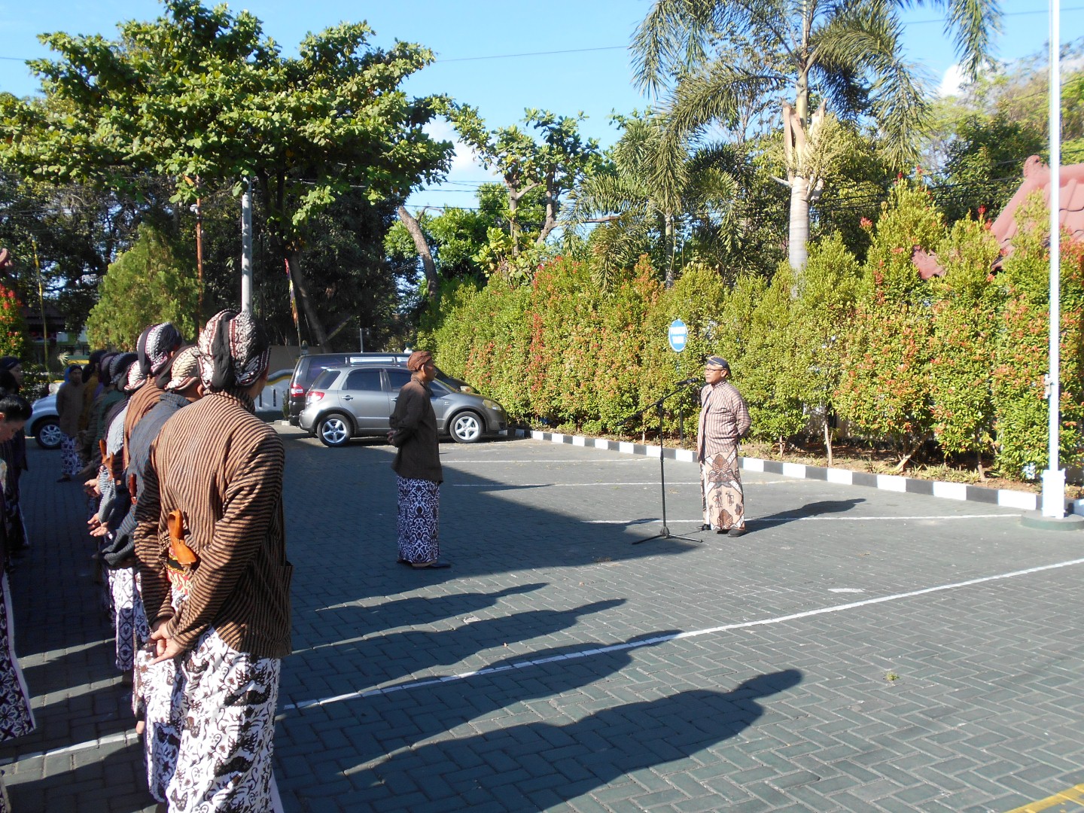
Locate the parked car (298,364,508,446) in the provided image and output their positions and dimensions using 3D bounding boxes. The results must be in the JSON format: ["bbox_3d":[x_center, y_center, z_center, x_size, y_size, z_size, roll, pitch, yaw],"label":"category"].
[{"bbox_3d":[-2.900,-0.072,18.950,4.140,1.605,1.755,-1,2,-17],"label":"parked car"}]

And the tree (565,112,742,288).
[{"bbox_3d":[2.550,-2.900,21.500,3.900,7.100,3.900,0,2,0],"label":"tree"}]

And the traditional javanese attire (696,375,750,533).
[{"bbox_3d":[1.700,0.450,8.740,0.380,1.450,0.500,-1,2,-28],"label":"traditional javanese attire"}]

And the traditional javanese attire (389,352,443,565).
[{"bbox_3d":[-0.975,0.405,7.270,0.380,1.640,0.500,-1,2,-20],"label":"traditional javanese attire"}]

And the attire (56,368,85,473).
[{"bbox_3d":[-6.550,0.220,13.100,0.460,1.520,0.340,-2,3,-43],"label":"attire"}]

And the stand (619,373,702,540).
[{"bbox_3d":[1.080,0.465,8.420,0.840,1.430,0.580,-1,2,-26],"label":"stand"}]

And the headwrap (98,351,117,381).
[{"bbox_3d":[-2.890,-0.270,6.300,0.240,0.240,0.190,-2,3,-37],"label":"headwrap"}]

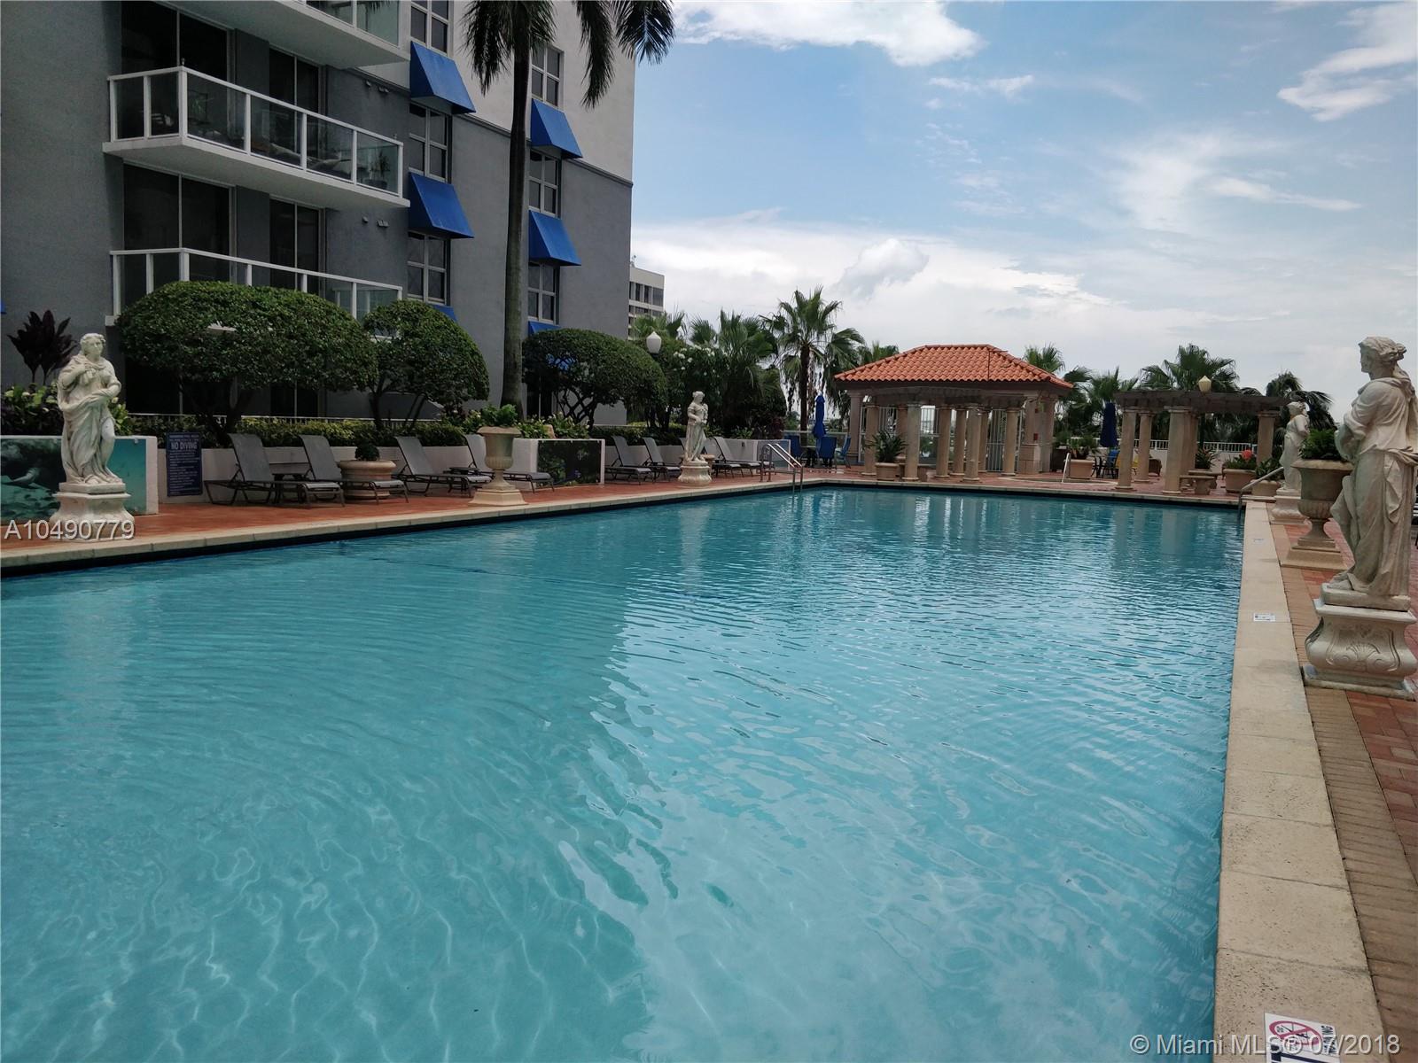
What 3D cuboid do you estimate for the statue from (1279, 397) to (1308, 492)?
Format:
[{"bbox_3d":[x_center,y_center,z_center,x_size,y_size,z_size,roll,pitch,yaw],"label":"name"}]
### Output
[{"bbox_3d":[10.326,-1.441,17.180,0.480,1.600,0.500,6,8,28],"label":"statue"}]

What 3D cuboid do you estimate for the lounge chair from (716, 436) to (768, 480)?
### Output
[{"bbox_3d":[0.989,-2.270,29.428,1.880,1.050,0.660,5,7,28],"label":"lounge chair"}]

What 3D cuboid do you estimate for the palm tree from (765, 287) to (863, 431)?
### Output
[{"bbox_3d":[4.319,-6.906,41.000,4.200,6.600,4.200,2,7,0],"label":"palm tree"}]

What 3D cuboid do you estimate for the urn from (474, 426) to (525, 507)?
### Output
[{"bbox_3d":[-3.588,-1.132,16.843,0.730,1.310,0.730,2,6,0],"label":"urn"}]

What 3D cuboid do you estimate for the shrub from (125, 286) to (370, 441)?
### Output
[{"bbox_3d":[-7.498,-2.732,15.900,3.600,2.650,4.000,6,8,28],"label":"shrub"}]

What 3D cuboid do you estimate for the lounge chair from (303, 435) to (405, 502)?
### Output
[{"bbox_3d":[-5.631,-0.994,15.307,1.720,1.020,0.640,4,7,18],"label":"lounge chair"}]

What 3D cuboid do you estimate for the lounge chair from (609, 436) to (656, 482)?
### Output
[{"bbox_3d":[-1.771,-1.700,22.855,1.900,1.020,0.680,5,7,29],"label":"lounge chair"}]

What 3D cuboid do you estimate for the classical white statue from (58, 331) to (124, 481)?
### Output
[{"bbox_3d":[-6.608,-1.301,10.500,0.420,1.600,0.520,7,8,35],"label":"classical white statue"}]

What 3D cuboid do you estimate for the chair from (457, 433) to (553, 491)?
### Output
[{"bbox_3d":[-3.824,-1.281,18.298,1.720,1.020,0.640,4,7,18],"label":"chair"}]

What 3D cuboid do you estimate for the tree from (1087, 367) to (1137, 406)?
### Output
[{"bbox_3d":[16.178,-4.829,39.500,2.600,4.000,2.600,6,8,28],"label":"tree"}]

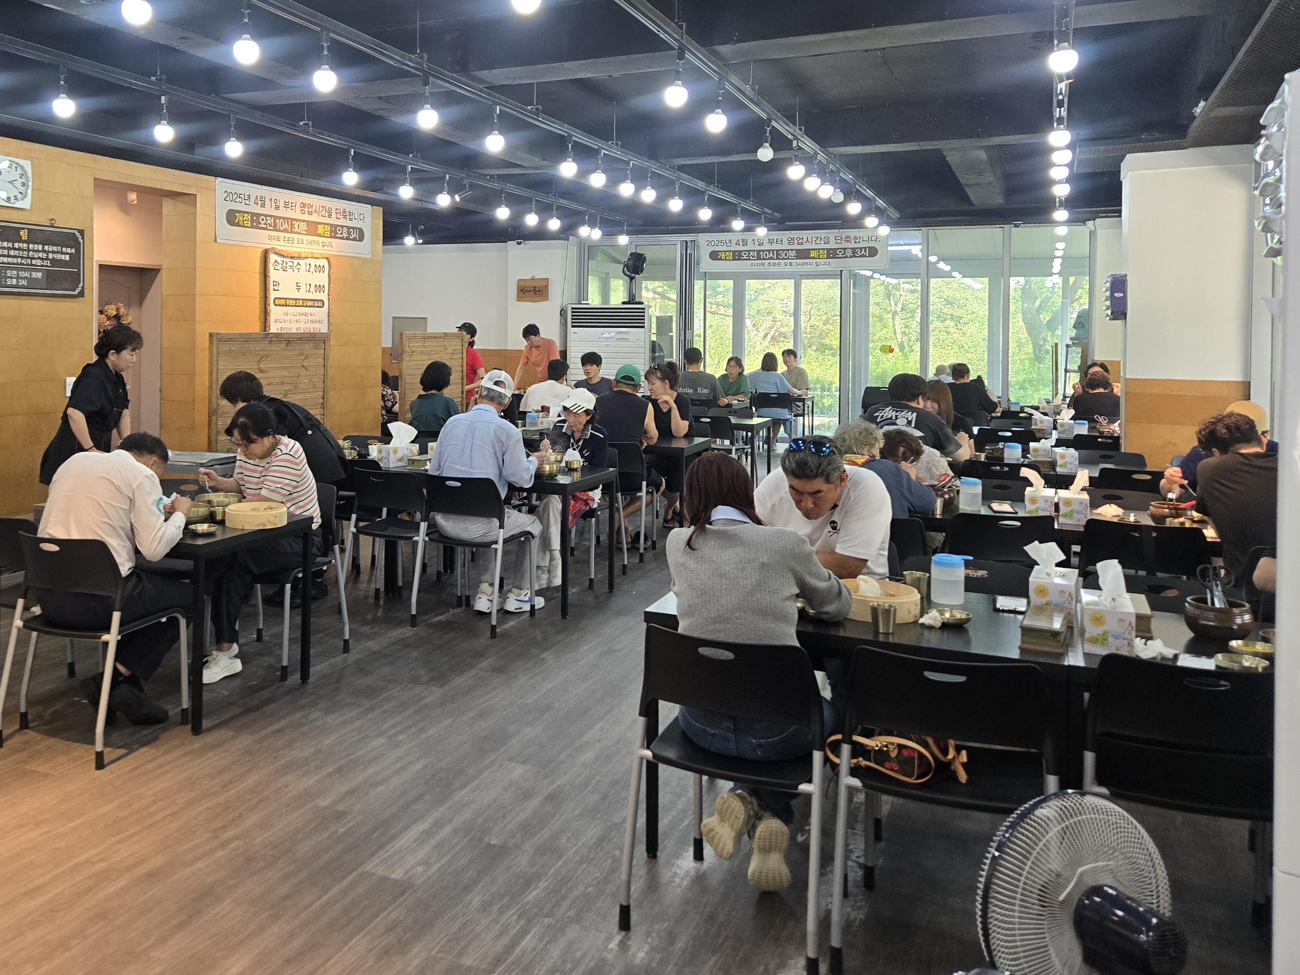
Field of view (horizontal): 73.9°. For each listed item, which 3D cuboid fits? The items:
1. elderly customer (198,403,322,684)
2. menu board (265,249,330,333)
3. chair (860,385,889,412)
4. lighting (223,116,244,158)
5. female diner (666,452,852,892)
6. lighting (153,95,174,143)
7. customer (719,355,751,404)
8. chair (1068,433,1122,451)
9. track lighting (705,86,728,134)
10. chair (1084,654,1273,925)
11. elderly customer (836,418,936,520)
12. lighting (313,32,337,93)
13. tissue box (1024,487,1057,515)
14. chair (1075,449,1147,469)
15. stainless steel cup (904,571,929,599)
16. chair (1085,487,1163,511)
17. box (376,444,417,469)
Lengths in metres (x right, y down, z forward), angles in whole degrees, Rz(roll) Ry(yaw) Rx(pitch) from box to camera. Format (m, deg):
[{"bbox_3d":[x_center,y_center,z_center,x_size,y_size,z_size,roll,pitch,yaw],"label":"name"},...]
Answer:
[{"bbox_3d":[-1.870,0.235,4.120,0.470,1.240,0.700,4,8,23],"label":"elderly customer"},{"bbox_3d":[-3.400,-1.860,8.420,0.060,0.880,0.770,4,8,23],"label":"menu board"},{"bbox_3d":[2.430,-0.625,8.750,0.490,0.800,0.500,4,9,25],"label":"chair"},{"bbox_3d":[-2.373,-2.000,4.920,0.100,0.240,0.100,1,9,0],"label":"lighting"},{"bbox_3d":[0.330,0.520,2.580,0.480,1.240,0.700,3,8,22],"label":"female diner"},{"bbox_3d":[-2.716,-2.055,4.820,0.103,0.245,0.103,3,8,22],"label":"lighting"},{"bbox_3d":[1.020,-0.935,10.600,0.480,1.250,0.700,4,8,25],"label":"customer"},{"bbox_3d":[3.530,-0.039,6.680,0.490,0.800,0.500,4,9,25],"label":"chair"},{"bbox_3d":[0.340,-1.942,4.450,0.103,0.235,0.103,3,8,22],"label":"track lighting"},{"bbox_3d":[1.410,0.800,2.270,0.510,0.810,0.520,3,7,19],"label":"chair"},{"bbox_3d":[1.150,0.264,4.220,0.500,1.200,0.700,4,8,26],"label":"elderly customer"},{"bbox_3d":[-1.385,-1.815,3.680,0.097,0.245,0.097,4,9,25],"label":"lighting"},{"bbox_3d":[1.840,0.079,4.080,0.123,0.120,0.190,4,8,23],"label":"tissue box"},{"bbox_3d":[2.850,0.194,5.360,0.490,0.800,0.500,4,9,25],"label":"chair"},{"bbox_3d":[0.823,0.299,2.665,0.073,0.070,0.073,4,9,25],"label":"stainless steel cup"},{"bbox_3d":[2.316,0.440,4.302,0.490,0.790,0.480,4,10,22],"label":"chair"},{"bbox_3d":[-1.567,-0.203,5.373,0.138,0.120,0.205,8,11,38],"label":"box"}]

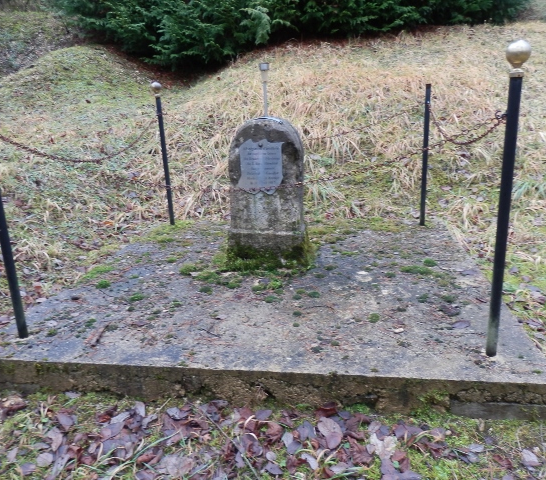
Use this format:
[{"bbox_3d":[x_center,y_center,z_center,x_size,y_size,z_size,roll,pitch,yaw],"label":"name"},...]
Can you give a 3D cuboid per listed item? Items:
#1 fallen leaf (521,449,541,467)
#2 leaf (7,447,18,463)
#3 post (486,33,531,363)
[{"bbox_3d":[0.898,0.757,1.609,0.062,0.020,0.078,-9,22,-10],"label":"fallen leaf"},{"bbox_3d":[-1.007,0.824,1.787,0.039,0.012,0.063,-5,18,-5],"label":"leaf"},{"bbox_3d":[0.956,-0.116,1.908,0.085,1.318,0.085,0,15,9],"label":"post"}]

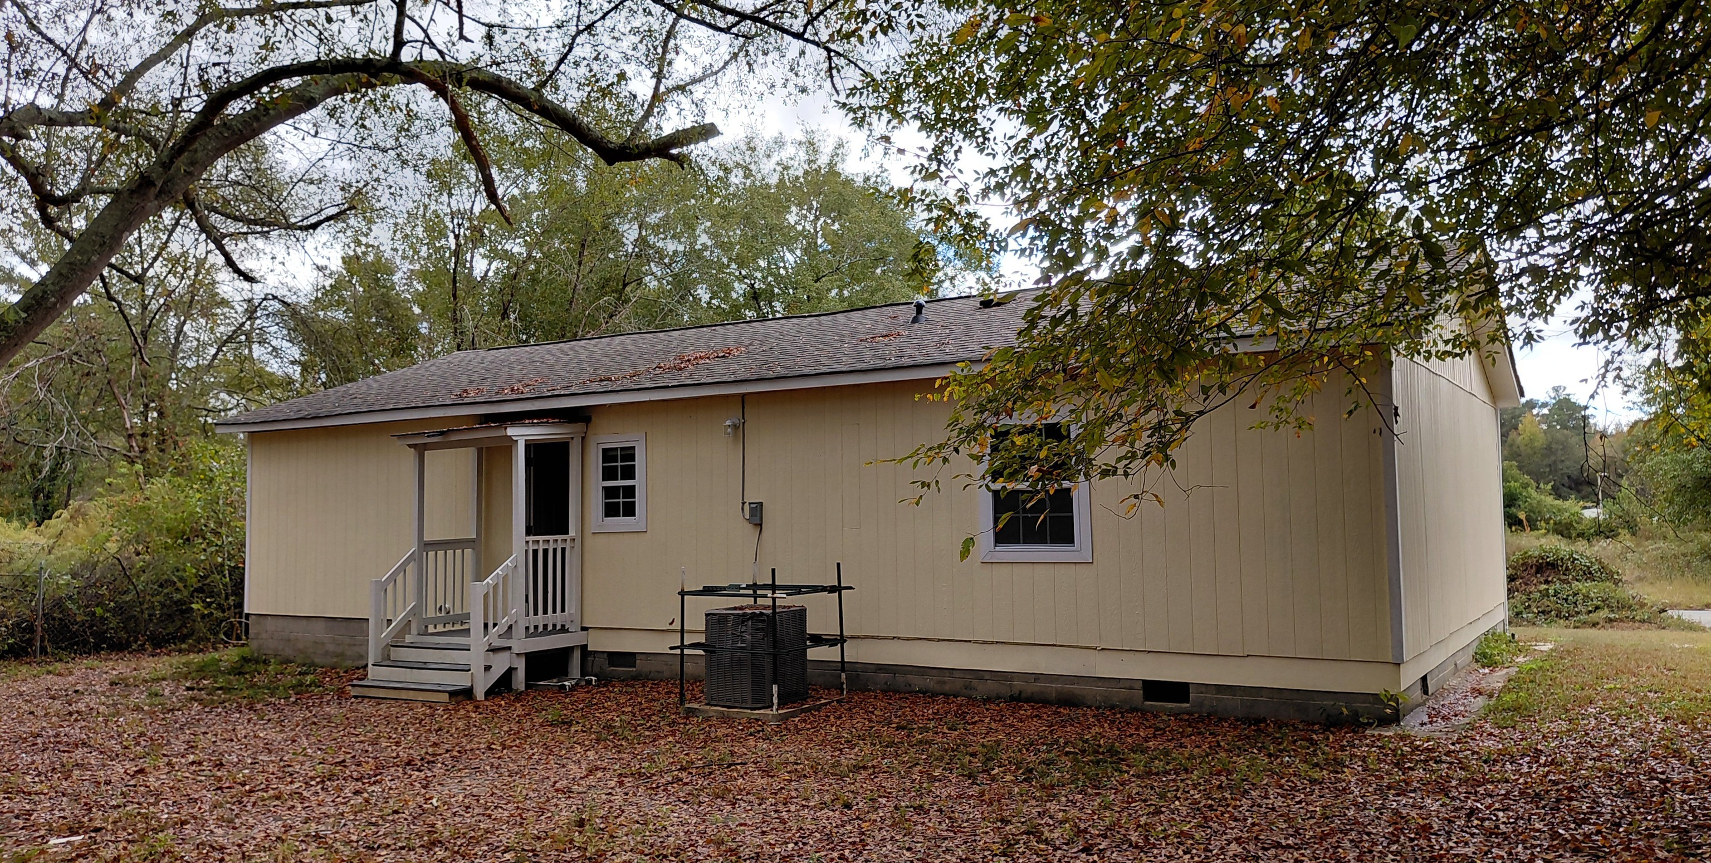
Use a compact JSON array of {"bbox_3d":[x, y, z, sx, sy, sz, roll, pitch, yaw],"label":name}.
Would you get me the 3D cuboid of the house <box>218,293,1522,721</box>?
[{"bbox_3d":[-0.273,0.589,16.641,15.780,4.560,8.430,-4,-5,33],"label":"house"}]

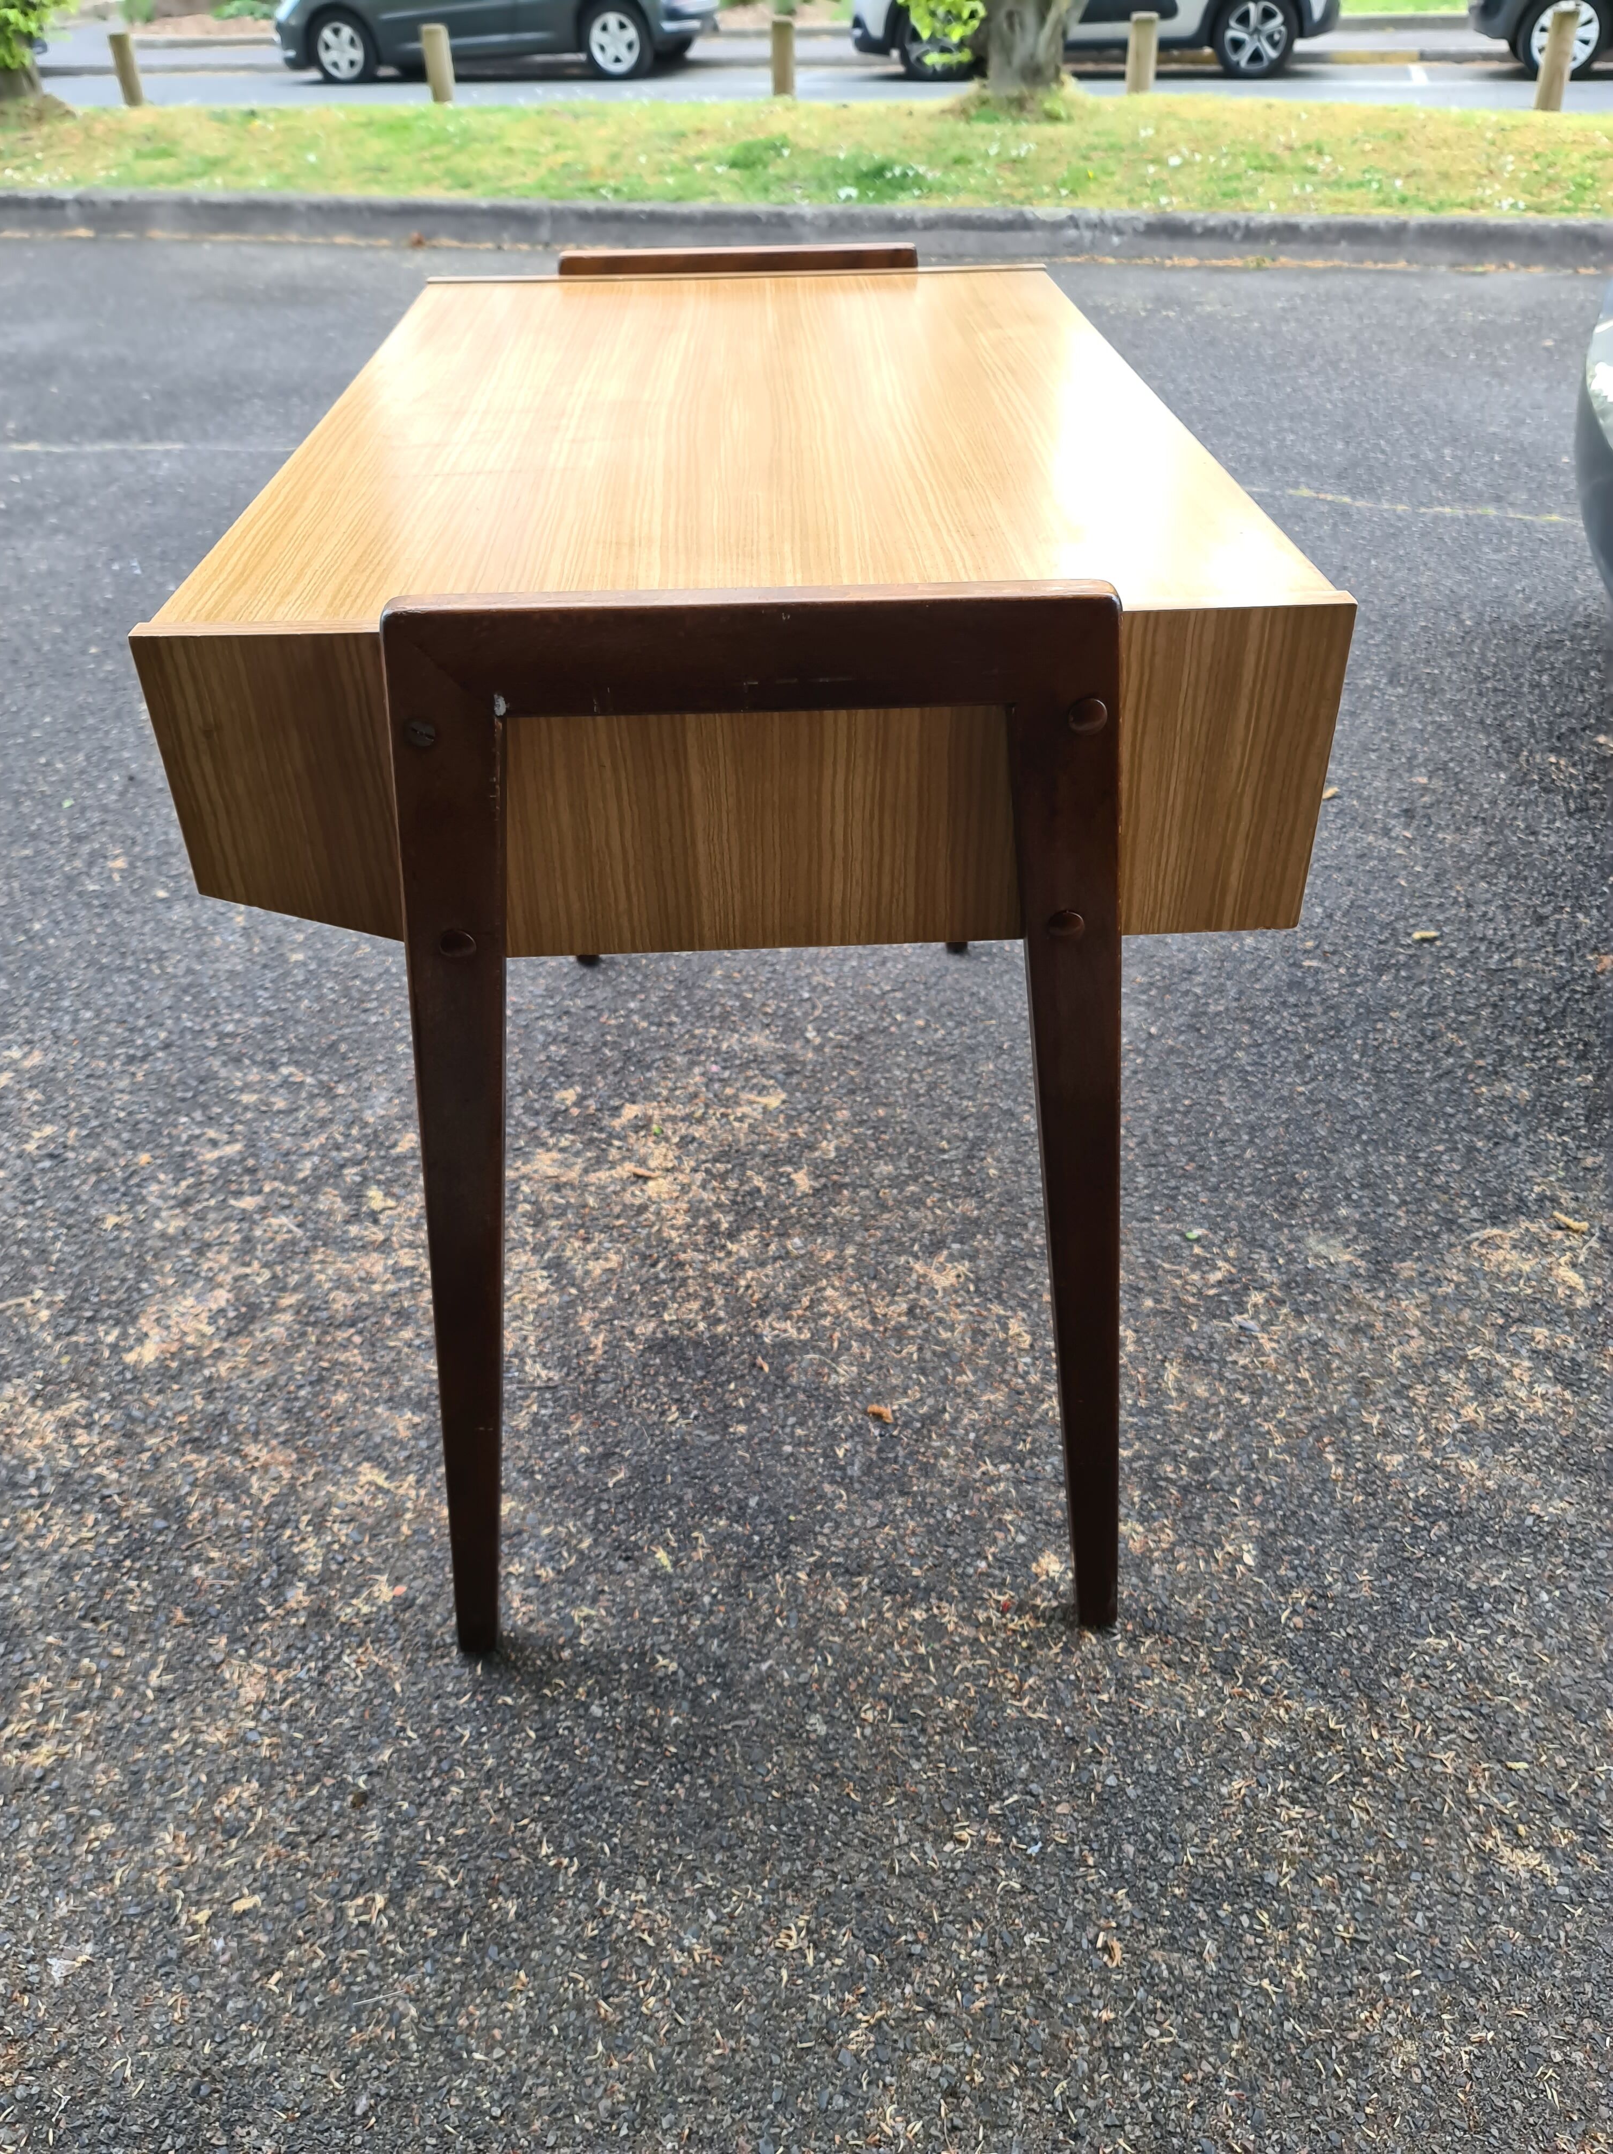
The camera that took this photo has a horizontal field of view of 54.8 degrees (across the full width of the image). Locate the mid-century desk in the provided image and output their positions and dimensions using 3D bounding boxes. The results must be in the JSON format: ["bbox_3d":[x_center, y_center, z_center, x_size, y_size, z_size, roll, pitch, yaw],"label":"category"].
[{"bbox_3d":[-0.039,-0.184,1.311,0.567,0.772,0.973,-2,36,-1],"label":"mid-century desk"}]

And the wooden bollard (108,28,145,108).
[{"bbox_3d":[-4.778,-7.077,10.981,0.158,0.460,0.158,-13,38,-16],"label":"wooden bollard"}]

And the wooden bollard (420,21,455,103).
[{"bbox_3d":[-2.527,-6.978,10.731,0.158,0.460,0.158,-7,37,-9],"label":"wooden bollard"}]

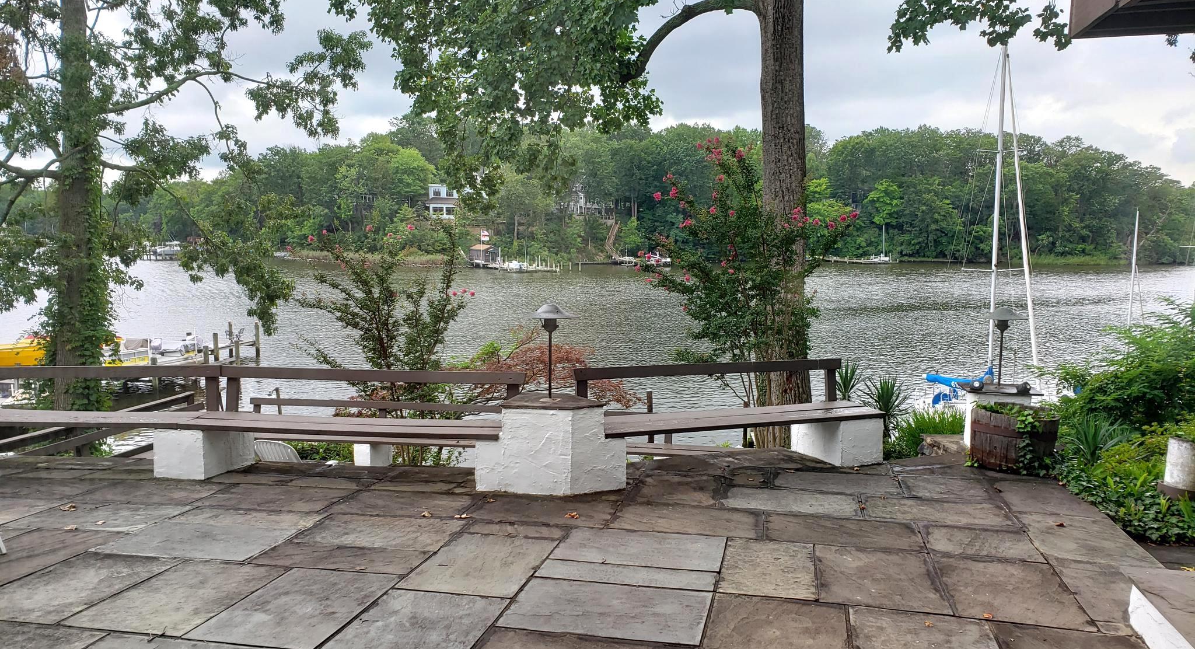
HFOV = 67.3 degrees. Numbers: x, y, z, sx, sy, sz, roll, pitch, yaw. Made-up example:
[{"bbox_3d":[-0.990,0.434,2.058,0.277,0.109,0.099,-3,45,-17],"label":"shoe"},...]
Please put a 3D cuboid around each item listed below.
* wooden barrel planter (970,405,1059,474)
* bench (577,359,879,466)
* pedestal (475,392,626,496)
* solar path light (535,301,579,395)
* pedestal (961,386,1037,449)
[{"bbox_3d":[3.247,0.894,7.021,0.632,0.420,0.632,3,5,0],"label":"wooden barrel planter"},{"bbox_3d":[1.048,0.714,6.908,2.421,0.761,0.613,-2,5,-21],"label":"bench"},{"bbox_3d":[-0.331,0.832,6.391,1.038,0.603,0.672,0,5,-5],"label":"pedestal"},{"bbox_3d":[-0.313,0.195,6.444,0.306,0.664,0.306,0,5,0],"label":"solar path light"},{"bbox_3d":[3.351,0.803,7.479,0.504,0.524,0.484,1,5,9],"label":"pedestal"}]

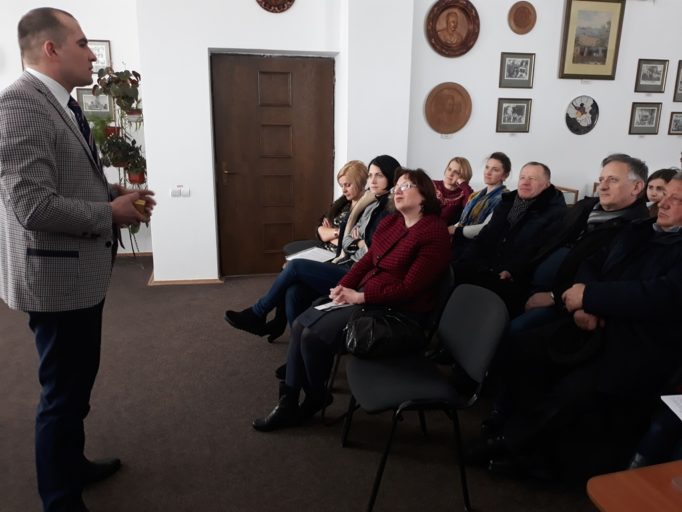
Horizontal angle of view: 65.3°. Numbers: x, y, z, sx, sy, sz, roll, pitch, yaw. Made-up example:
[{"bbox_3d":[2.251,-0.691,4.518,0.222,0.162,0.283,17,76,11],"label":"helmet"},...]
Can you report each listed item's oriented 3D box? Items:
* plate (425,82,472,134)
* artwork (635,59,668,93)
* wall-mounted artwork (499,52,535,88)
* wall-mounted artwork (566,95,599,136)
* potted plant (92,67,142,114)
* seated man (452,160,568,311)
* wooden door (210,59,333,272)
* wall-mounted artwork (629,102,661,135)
[{"bbox_3d":[1.086,-1.474,5.329,0.492,0.506,0.030,-2,13,-10],"label":"plate"},{"bbox_3d":[3.316,-1.906,5.652,0.361,0.330,0.030,-2,13,-10],"label":"artwork"},{"bbox_3d":[1.793,-1.866,5.371,0.367,0.338,0.030,-2,13,-10],"label":"wall-mounted artwork"},{"bbox_3d":[2.557,-1.481,5.607,0.387,0.405,0.030,-2,13,-10],"label":"wall-mounted artwork"},{"bbox_3d":[-2.236,-1.644,5.331,0.420,0.440,0.380,-2,13,-10],"label":"potted plant"},{"bbox_3d":[1.144,-0.030,3.634,0.820,1.220,0.600,-7,15,-28],"label":"seated man"},{"bbox_3d":[-0.612,-0.807,5.062,1.109,2.051,0.060,-2,13,-10],"label":"wooden door"},{"bbox_3d":[3.307,-1.480,5.750,0.360,0.333,0.030,-2,13,-10],"label":"wall-mounted artwork"}]

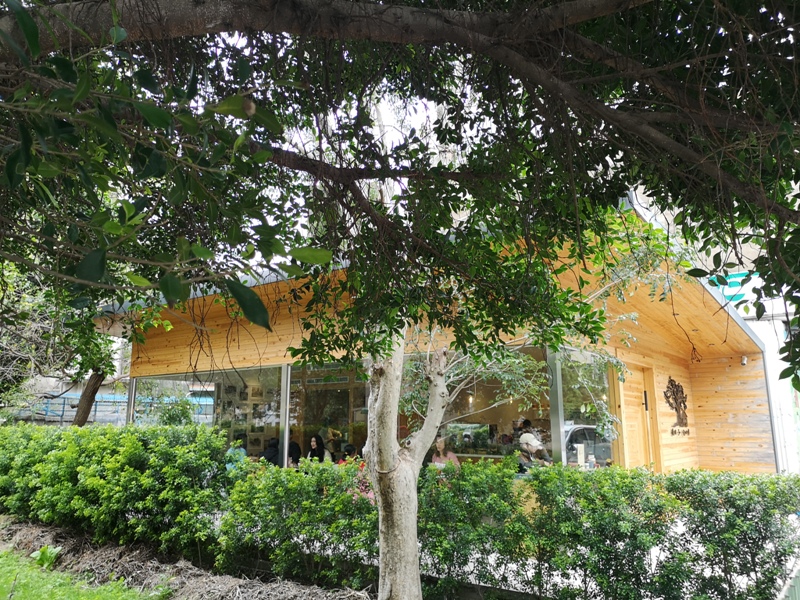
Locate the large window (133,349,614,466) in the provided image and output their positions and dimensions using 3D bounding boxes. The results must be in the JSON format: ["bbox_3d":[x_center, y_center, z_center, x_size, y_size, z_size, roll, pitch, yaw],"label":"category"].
[{"bbox_3d":[-1.055,2.180,9.727,8.250,2.200,2.000,-9,-14,36],"label":"large window"}]

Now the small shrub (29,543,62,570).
[{"bbox_3d":[-3.536,2.563,6.264,0.290,0.240,0.260,0,-11,0],"label":"small shrub"}]

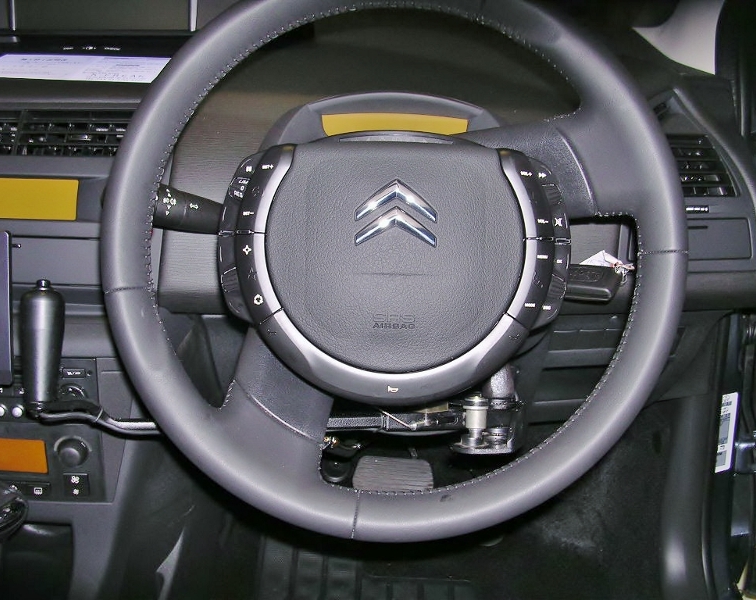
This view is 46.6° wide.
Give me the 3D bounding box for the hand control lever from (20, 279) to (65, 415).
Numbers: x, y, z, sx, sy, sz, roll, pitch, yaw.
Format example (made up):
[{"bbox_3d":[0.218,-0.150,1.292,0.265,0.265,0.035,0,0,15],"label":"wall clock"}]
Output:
[{"bbox_3d":[-0.252,0.035,0.660,0.034,0.104,0.034,5,8,0],"label":"hand control lever"}]

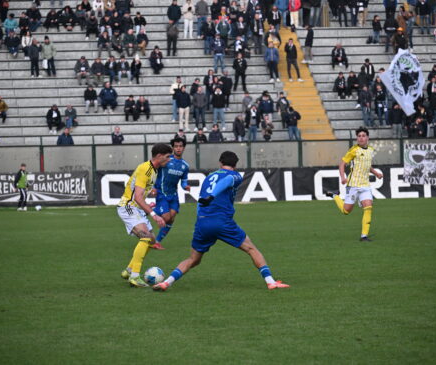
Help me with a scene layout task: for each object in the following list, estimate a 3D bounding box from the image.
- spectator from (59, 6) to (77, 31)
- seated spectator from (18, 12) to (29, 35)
[{"bbox_3d":[-6.339,-6.913,125.500,0.680,1.100,0.760,-1,0,-8],"label":"spectator"},{"bbox_3d":[-8.062,-6.512,123.000,0.500,1.120,0.720,-1,0,-6],"label":"seated spectator"}]

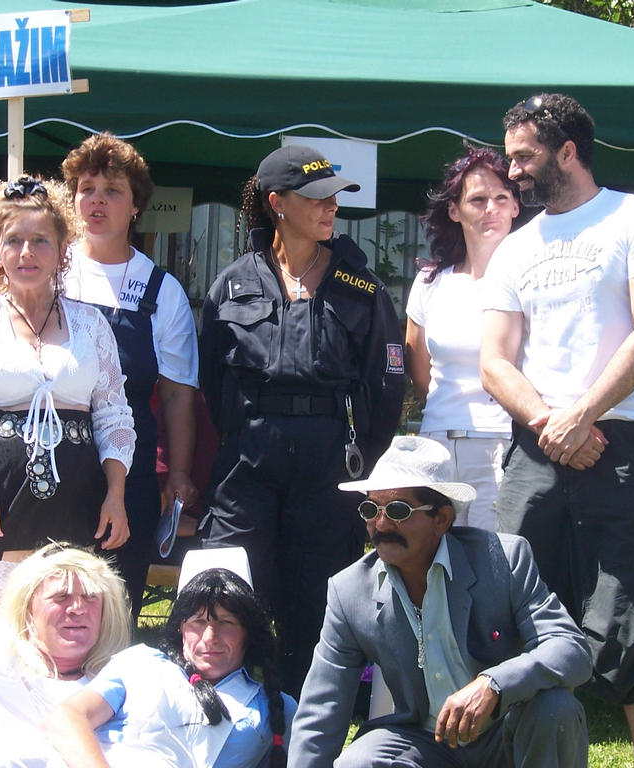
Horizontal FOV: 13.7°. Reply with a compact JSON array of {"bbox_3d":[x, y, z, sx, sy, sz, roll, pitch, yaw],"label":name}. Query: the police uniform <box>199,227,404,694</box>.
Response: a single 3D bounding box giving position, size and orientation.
[{"bbox_3d":[-0.040,0.320,6.800,0.530,1.450,0.330,0,2,0],"label":"police uniform"}]

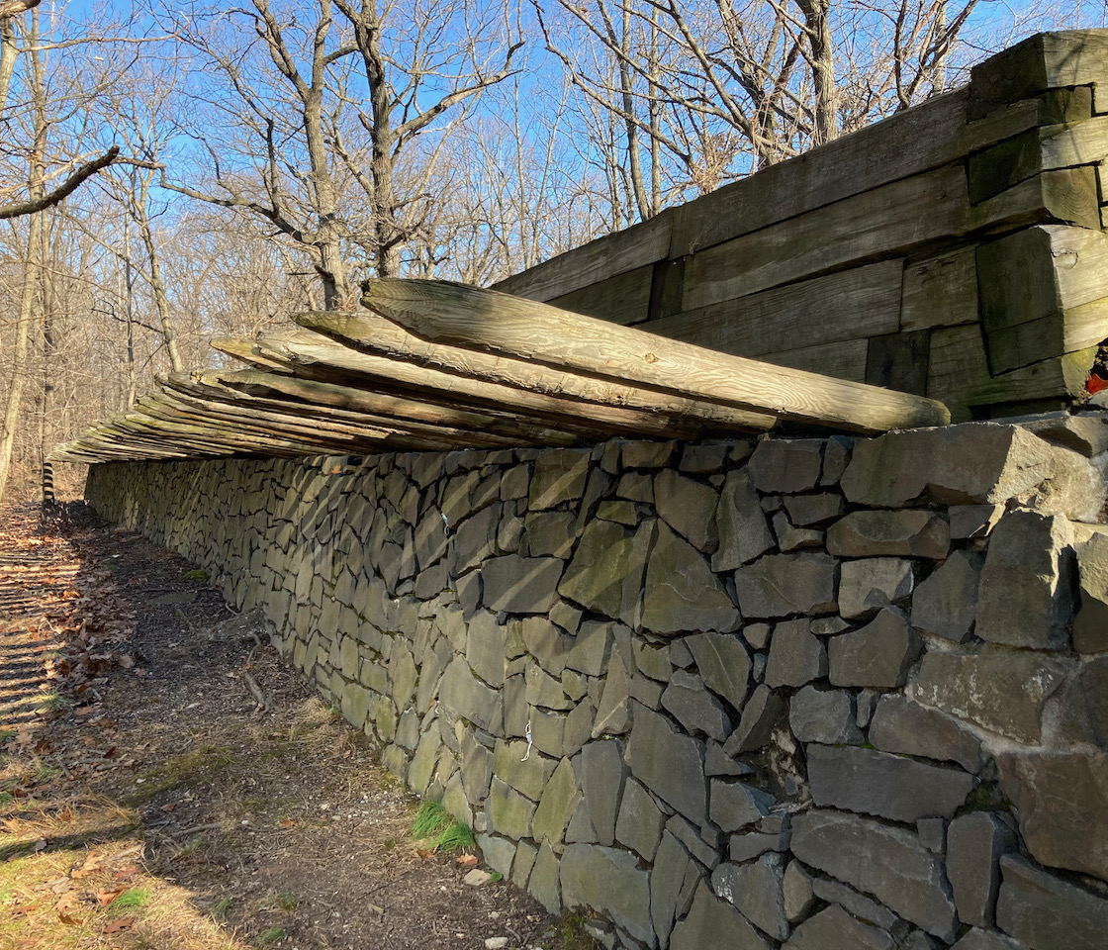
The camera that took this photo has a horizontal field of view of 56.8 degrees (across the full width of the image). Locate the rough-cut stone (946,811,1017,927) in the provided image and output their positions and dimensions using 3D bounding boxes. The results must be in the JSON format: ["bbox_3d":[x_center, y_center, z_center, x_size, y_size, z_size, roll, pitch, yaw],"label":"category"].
[{"bbox_3d":[0.853,0.756,1.985,0.130,0.223,0.105,8,-3,-25],"label":"rough-cut stone"}]

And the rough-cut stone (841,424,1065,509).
[{"bbox_3d":[0.873,-0.005,2.260,0.191,0.181,0.479,8,-3,-25],"label":"rough-cut stone"}]

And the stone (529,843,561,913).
[{"bbox_3d":[0.017,1.367,3.517,0.130,0.202,0.223,-2,2,-27],"label":"stone"}]

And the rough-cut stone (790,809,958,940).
[{"bbox_3d":[0.748,0.836,2.244,0.179,0.153,0.495,8,-3,-25],"label":"rough-cut stone"}]

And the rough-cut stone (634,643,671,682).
[{"bbox_3d":[0.344,0.563,3.114,0.106,0.110,0.244,8,-3,-25],"label":"rough-cut stone"}]

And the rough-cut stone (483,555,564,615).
[{"bbox_3d":[-0.057,0.421,3.887,0.200,0.254,0.739,5,-2,-26],"label":"rough-cut stone"}]

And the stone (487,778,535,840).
[{"bbox_3d":[-0.091,1.259,3.783,0.173,0.201,0.414,5,-2,-26],"label":"stone"}]

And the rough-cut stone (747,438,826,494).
[{"bbox_3d":[0.698,-0.013,2.885,0.158,0.145,0.299,10,-3,-26],"label":"rough-cut stone"}]

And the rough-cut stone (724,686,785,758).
[{"bbox_3d":[0.554,0.628,2.643,0.140,0.193,0.184,-2,2,-27],"label":"rough-cut stone"}]

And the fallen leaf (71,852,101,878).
[{"bbox_3d":[-1.800,1.490,3.943,0.090,0.040,0.140,0,1,9],"label":"fallen leaf"}]

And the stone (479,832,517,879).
[{"bbox_3d":[-0.157,1.448,3.963,0.153,0.145,0.381,8,-3,-25],"label":"stone"}]

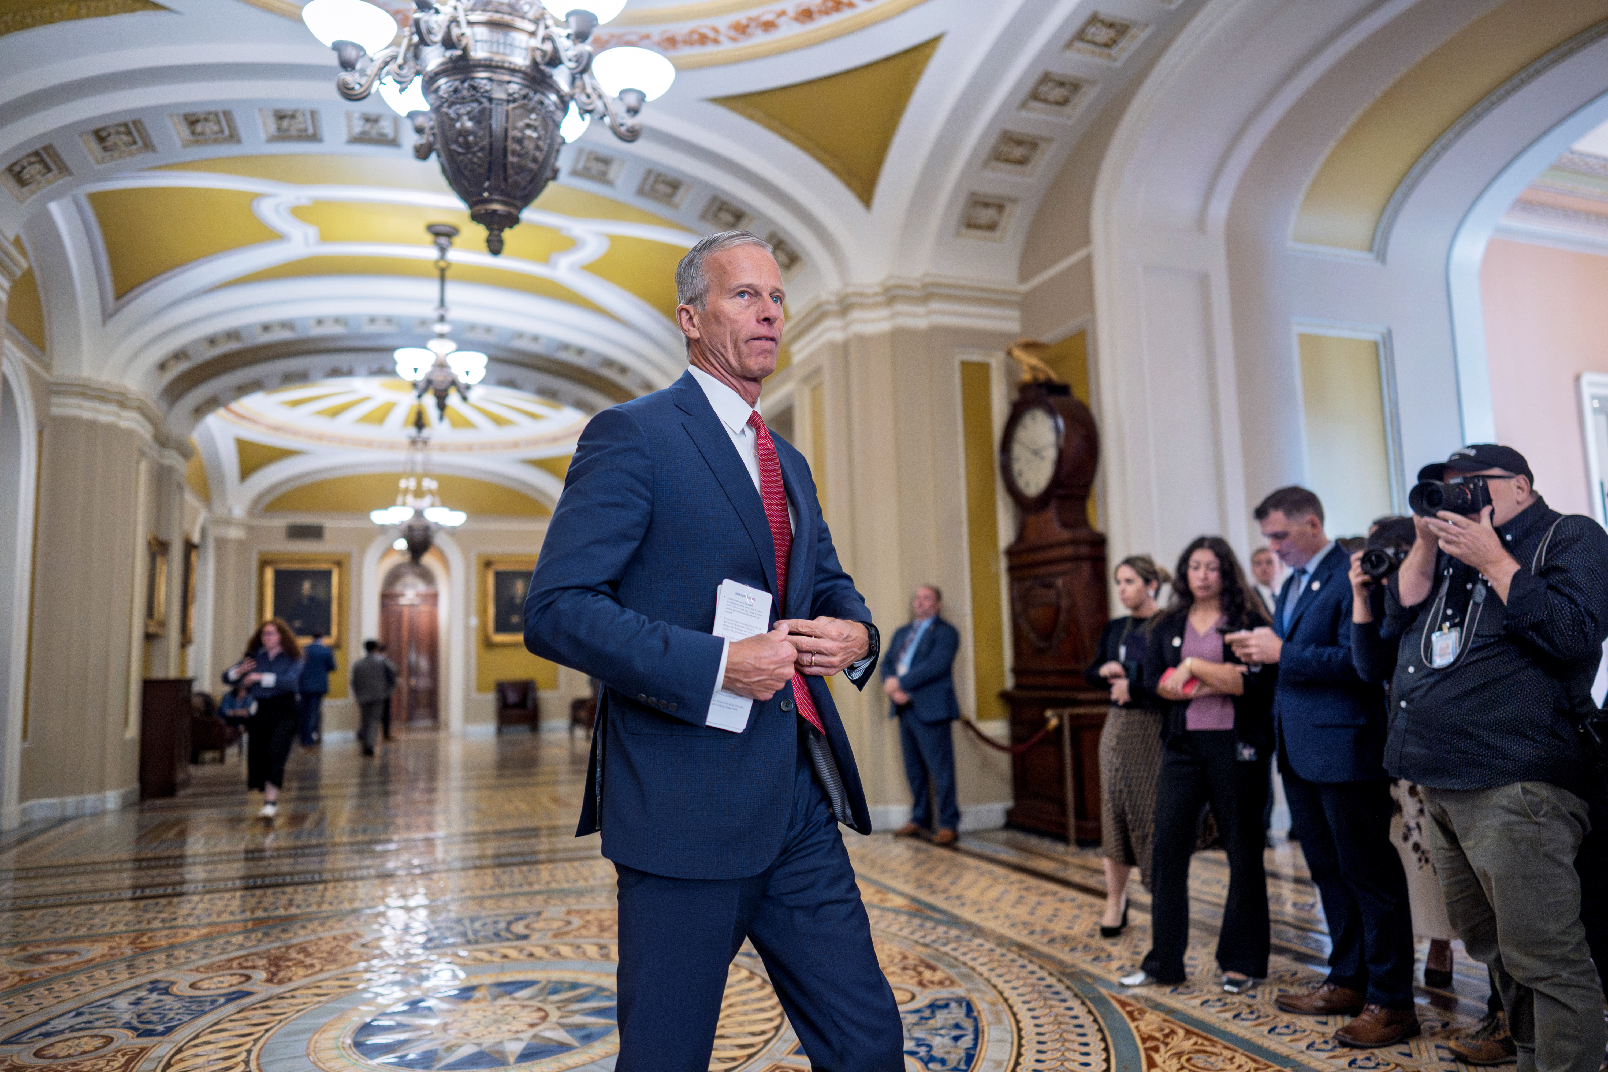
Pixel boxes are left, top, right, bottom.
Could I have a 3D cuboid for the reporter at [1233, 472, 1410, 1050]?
[{"bbox_3d":[1.665,0.713,3.600,0.500,1.770,0.540,-1,-7,-6],"label":"reporter"}]

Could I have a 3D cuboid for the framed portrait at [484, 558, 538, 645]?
[{"bbox_3d":[-5.373,1.270,20.243,1.240,1.560,0.100,1,-7,-21],"label":"framed portrait"}]

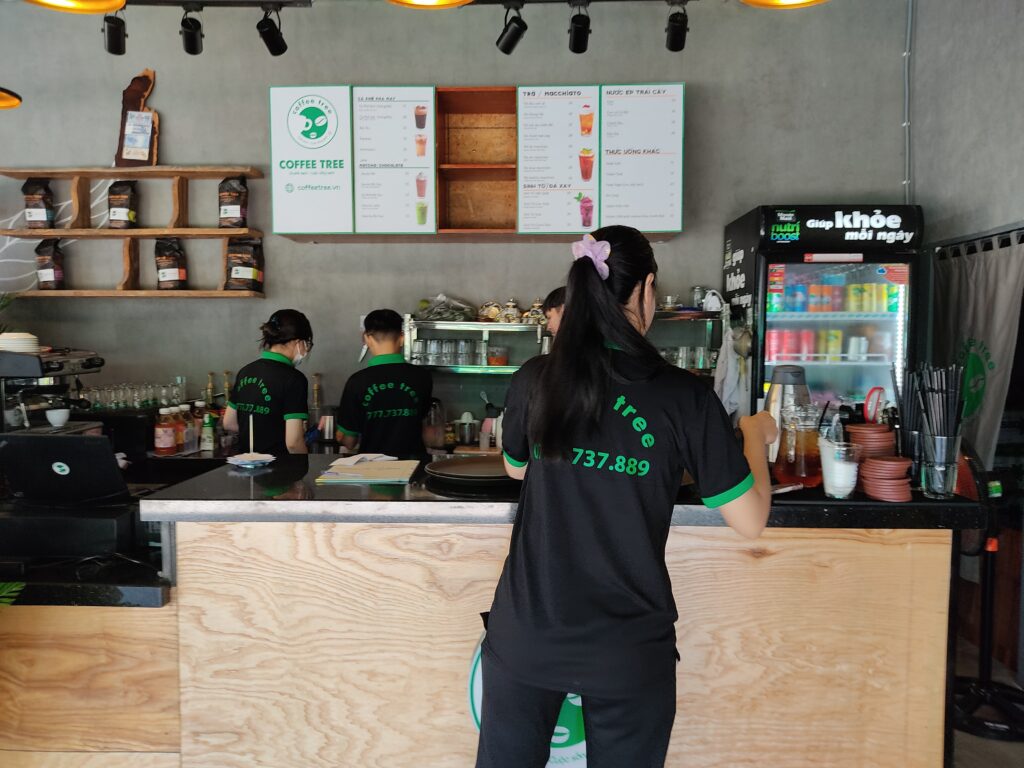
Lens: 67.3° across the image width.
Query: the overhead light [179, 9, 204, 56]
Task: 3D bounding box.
[{"bbox_3d":[-1.229,-1.352,2.950,0.083,0.160,0.120,0,3,-8],"label":"overhead light"}]

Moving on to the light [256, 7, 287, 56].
[{"bbox_3d":[-0.922,-1.352,2.950,0.100,0.165,0.120,0,3,10],"label":"light"}]

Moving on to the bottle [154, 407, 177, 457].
[{"bbox_3d":[-1.451,0.199,3.220,0.090,0.200,0.090,-1,3,-15],"label":"bottle"}]

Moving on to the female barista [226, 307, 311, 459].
[{"bbox_3d":[-0.971,0.478,3.125,0.410,1.562,0.320,1,3,25],"label":"female barista"}]

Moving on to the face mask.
[{"bbox_3d":[-0.857,-0.123,3.100,0.130,0.110,0.085,3,-18,45],"label":"face mask"}]

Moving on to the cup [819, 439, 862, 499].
[{"bbox_3d":[0.718,0.186,1.680,0.096,0.118,0.096,0,3,0],"label":"cup"}]

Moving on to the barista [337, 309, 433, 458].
[{"bbox_3d":[-0.520,0.472,3.215,0.450,1.566,0.340,0,3,-10],"label":"barista"}]

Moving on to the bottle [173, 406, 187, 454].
[{"bbox_3d":[-1.437,0.195,3.300,0.085,0.200,0.085,-1,3,-15],"label":"bottle"}]

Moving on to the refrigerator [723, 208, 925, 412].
[{"bbox_3d":[1.330,0.255,3.420,0.665,1.980,0.560,0,3,0],"label":"refrigerator"}]

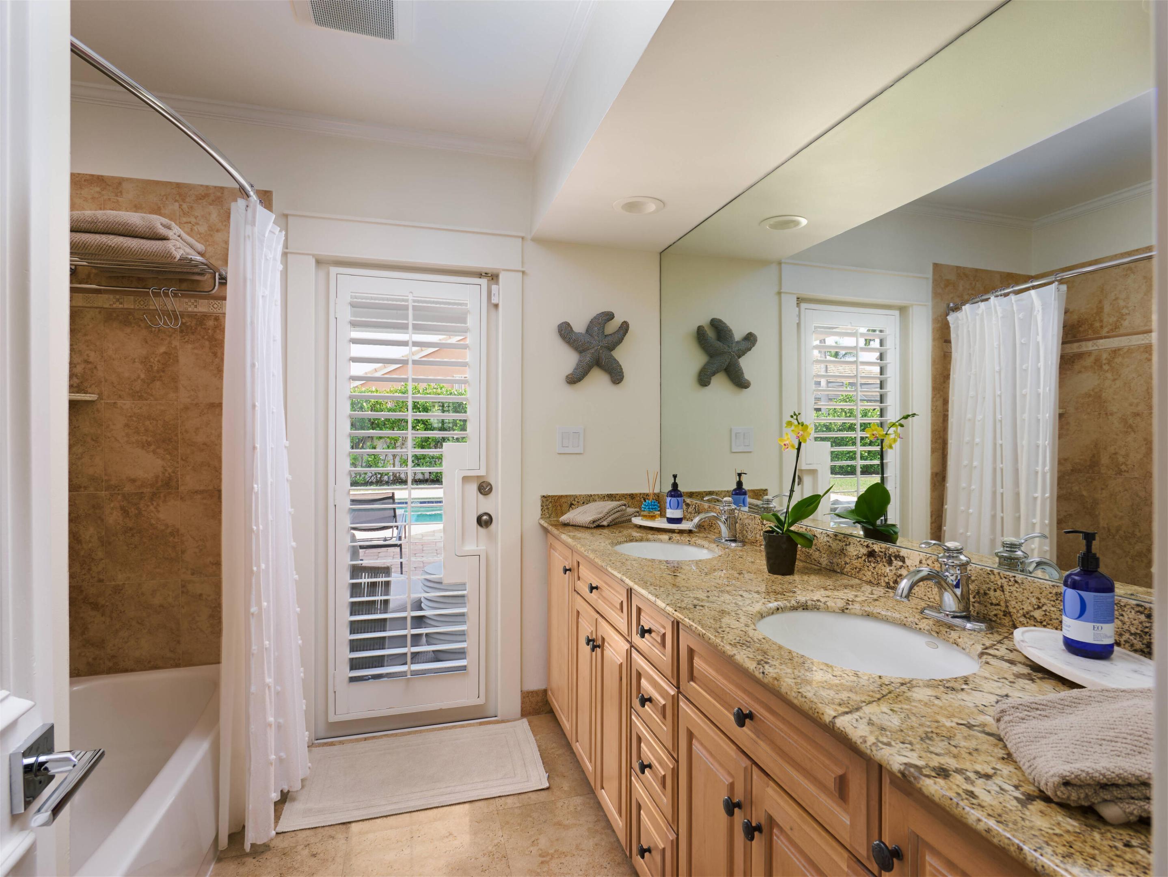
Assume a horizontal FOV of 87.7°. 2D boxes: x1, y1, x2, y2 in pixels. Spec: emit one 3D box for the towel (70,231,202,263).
[{"bbox_3d":[-1.579,-0.653,2.142,0.370,0.085,0.240,0,0,-16],"label":"towel"}]

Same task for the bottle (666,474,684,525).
[{"bbox_3d":[0.352,0.236,2.350,0.064,0.189,0.068,0,0,9],"label":"bottle"}]

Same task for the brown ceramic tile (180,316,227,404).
[{"bbox_3d":[-1.410,-0.304,2.330,0.242,0.333,0.010,0,0,-16],"label":"brown ceramic tile"}]

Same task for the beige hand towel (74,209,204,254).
[{"bbox_3d":[-1.611,-0.734,2.168,0.405,0.075,0.225,0,0,-16],"label":"beige hand towel"}]

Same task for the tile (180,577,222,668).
[{"bbox_3d":[-1.439,0.717,2.380,0.250,0.342,0.011,0,0,-16],"label":"tile"}]

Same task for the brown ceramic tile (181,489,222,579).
[{"bbox_3d":[-1.408,0.366,2.333,0.242,0.333,0.010,0,0,-16],"label":"brown ceramic tile"}]

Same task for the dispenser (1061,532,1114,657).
[{"bbox_3d":[0.791,0.240,0.953,0.070,0.189,0.064,0,0,-7],"label":"dispenser"}]

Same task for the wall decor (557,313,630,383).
[{"bbox_3d":[0.045,-0.400,2.706,0.331,0.311,0.050,0,0,-16],"label":"wall decor"}]

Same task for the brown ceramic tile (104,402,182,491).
[{"bbox_3d":[-1.644,0.031,2.266,0.242,0.333,0.010,0,0,-16],"label":"brown ceramic tile"}]

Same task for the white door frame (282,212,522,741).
[{"bbox_3d":[-0.750,0.171,2.626,0.975,2.165,0.120,0,0,-16],"label":"white door frame"}]

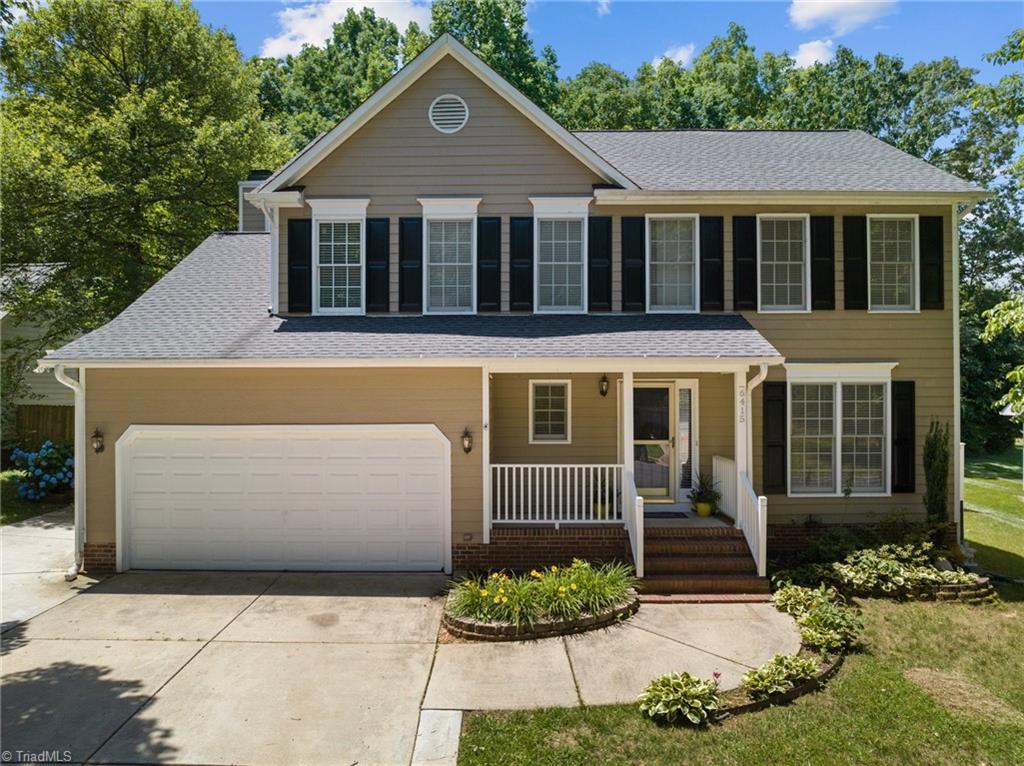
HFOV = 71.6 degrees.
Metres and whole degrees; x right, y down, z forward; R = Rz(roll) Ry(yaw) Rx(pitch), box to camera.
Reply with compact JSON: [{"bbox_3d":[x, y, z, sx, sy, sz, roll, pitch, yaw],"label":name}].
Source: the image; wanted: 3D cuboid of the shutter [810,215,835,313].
[{"bbox_3d":[5.296,-2.050,12.090,0.409,1.611,0.050,0,0,-1],"label":"shutter"}]

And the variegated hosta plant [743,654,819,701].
[{"bbox_3d":[2.531,2.716,6.677,0.690,0.310,0.580,0,0,0],"label":"variegated hosta plant"}]

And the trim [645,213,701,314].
[{"bbox_3d":[2.741,-2.041,12.114,0.945,1.720,0.080,0,0,0],"label":"trim"}]

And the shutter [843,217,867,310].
[{"bbox_3d":[5.875,-2.047,12.131,0.405,1.589,0.050,0,0,0],"label":"shutter"}]

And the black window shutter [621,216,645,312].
[{"bbox_3d":[2.056,-2.024,12.040,0.404,1.621,0.050,0,0,-1],"label":"black window shutter"}]

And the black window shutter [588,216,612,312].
[{"bbox_3d":[1.495,-2.024,12.040,0.406,1.621,0.050,0,0,-1],"label":"black window shutter"}]

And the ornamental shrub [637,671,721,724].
[{"bbox_3d":[1.510,2.770,6.400,0.720,0.350,0.650,0,0,-1],"label":"ornamental shrub"}]

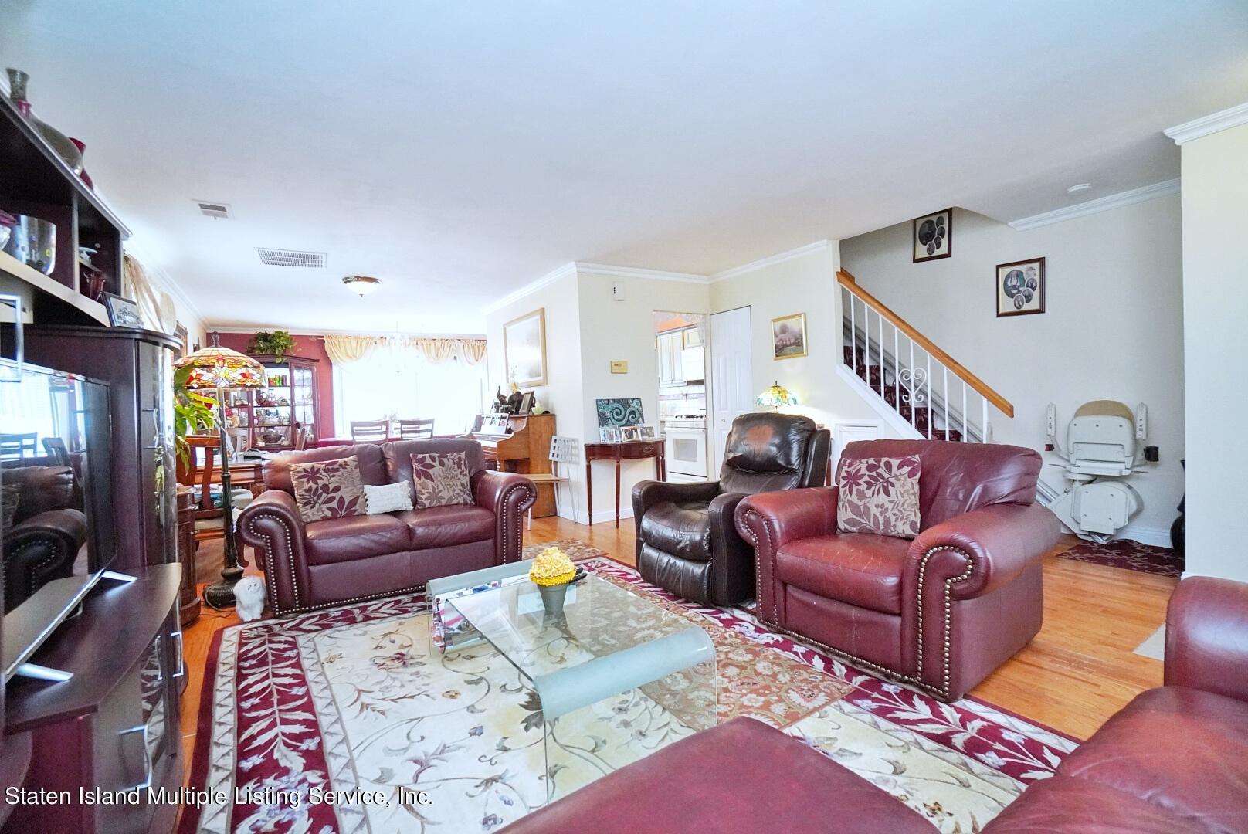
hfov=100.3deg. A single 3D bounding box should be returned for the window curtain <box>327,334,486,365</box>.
[{"bbox_3d":[-3.477,-1.103,8.726,2.620,0.500,0.130,-3,2,-32],"label":"window curtain"}]

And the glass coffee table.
[{"bbox_3d":[-0.285,0.898,2.034,0.610,0.375,1.190,-3,2,-34],"label":"glass coffee table"}]

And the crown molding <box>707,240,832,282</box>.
[{"bbox_3d":[1.336,-1.468,5.022,0.070,0.075,1.470,-4,2,-33],"label":"crown molding"}]

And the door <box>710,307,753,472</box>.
[{"bbox_3d":[1.140,-0.069,5.448,0.045,2.030,0.590,-3,2,-32],"label":"door"}]

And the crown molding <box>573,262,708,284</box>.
[{"bbox_3d":[0.252,-1.417,5.179,1.660,0.078,0.070,-3,2,-32],"label":"crown molding"}]

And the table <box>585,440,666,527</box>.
[{"bbox_3d":[0.127,0.614,4.930,0.930,0.752,0.370,-3,2,-33],"label":"table"}]

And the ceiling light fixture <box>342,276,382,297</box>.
[{"bbox_3d":[-2.544,-1.264,5.067,0.400,0.180,0.400,-3,2,-33],"label":"ceiling light fixture"}]

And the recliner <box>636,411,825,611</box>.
[{"bbox_3d":[0.729,0.507,3.480,1.070,1.020,0.880,-3,2,-32],"label":"recliner"}]

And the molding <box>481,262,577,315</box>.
[{"bbox_3d":[-1.135,-1.379,5.820,0.070,0.075,2.600,-4,2,-33],"label":"molding"}]

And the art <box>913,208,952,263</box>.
[{"bbox_3d":[2.761,-1.622,4.674,0.025,0.430,0.330,-4,2,-33],"label":"art"}]

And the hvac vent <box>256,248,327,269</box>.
[{"bbox_3d":[-2.696,-1.273,4.228,0.470,0.025,0.500,-4,2,-33],"label":"hvac vent"}]

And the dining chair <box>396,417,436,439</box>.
[{"bbox_3d":[-2.781,0.538,6.909,0.450,1.015,0.530,-3,2,-33],"label":"dining chair"}]

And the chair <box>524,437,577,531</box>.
[{"bbox_3d":[-0.764,0.613,4.955,0.500,0.820,0.440,-3,2,-33],"label":"chair"}]

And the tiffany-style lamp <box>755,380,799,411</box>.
[{"bbox_3d":[1.347,-0.073,4.584,0.360,0.500,0.360,-3,2,-32],"label":"tiffany-style lamp"}]

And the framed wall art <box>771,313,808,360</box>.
[{"bbox_3d":[1.525,-0.738,4.828,0.030,0.390,0.390,-3,2,-33],"label":"framed wall art"}]

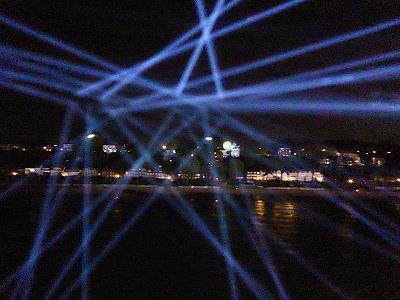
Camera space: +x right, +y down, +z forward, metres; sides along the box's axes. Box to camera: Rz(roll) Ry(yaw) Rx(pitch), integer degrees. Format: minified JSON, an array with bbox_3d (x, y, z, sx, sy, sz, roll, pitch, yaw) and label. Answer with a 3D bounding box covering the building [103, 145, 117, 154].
[{"bbox_3d":[-111.630,-0.310,356.360,16.110,10.300,12.720,1,-6,-7],"label":"building"}]

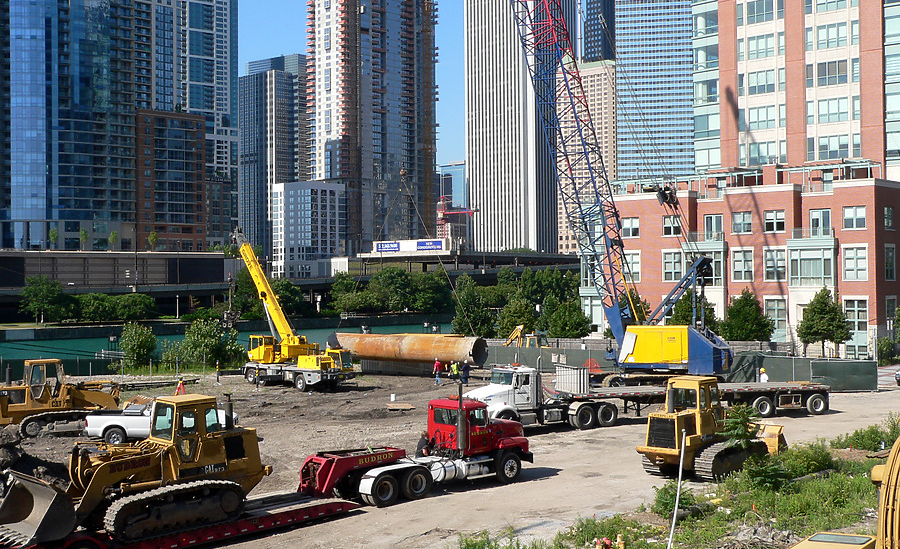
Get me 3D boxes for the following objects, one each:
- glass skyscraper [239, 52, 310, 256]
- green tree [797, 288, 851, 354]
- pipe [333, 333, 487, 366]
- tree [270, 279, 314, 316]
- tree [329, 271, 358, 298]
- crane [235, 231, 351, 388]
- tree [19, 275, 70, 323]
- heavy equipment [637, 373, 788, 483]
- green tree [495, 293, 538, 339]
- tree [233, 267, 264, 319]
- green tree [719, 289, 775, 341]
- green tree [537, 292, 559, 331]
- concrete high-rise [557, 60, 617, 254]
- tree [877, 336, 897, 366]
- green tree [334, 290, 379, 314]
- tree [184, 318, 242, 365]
[{"bbox_3d":[-78.239,-47.701,510.000,26.000,99.000,27.000,-1,-1,42],"label":"glass skyscraper"},{"bbox_3d":[28.480,3.726,87.000,4.200,5.500,4.100,-1,0,18],"label":"green tree"},{"bbox_3d":[-3.301,5.391,83.000,14.200,1.950,1.950,-1,-1,40],"label":"pipe"},{"bbox_3d":[-34.143,4.986,248.000,9.540,8.670,9.060,0,0,0],"label":"tree"},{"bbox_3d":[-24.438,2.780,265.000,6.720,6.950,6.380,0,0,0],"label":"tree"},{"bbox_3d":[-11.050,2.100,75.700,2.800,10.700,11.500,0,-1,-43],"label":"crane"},{"bbox_3d":[-73.373,4.614,207.000,9.410,8.870,8.940,0,0,0],"label":"tree"},{"bbox_3d":[9.560,5.460,42.250,2.750,3.500,7.100,-1,-1,42],"label":"heavy equipment"},{"bbox_3d":[6.726,4.385,114.000,4.190,4.980,3.980,0,0,0],"label":"green tree"},{"bbox_3d":[-39.259,3.720,224.000,6.600,10.000,6.400,0,0,-10],"label":"tree"},{"bbox_3d":[25.918,4.065,100.000,4.900,5.510,4.650,0,0,0],"label":"green tree"},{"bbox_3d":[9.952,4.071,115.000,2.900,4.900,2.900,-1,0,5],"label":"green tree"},{"bbox_3d":[90.846,-65.774,745.000,39.000,147.000,37.000,-1,-1,38],"label":"concrete high-rise"},{"bbox_3d":[36.331,6.332,95.000,1.660,2.530,1.580,0,0,0],"label":"tree"},{"bbox_3d":[-19.288,5.673,236.000,8.600,5.000,7.200,0,0,-5],"label":"green tree"},{"bbox_3d":[-20.014,5.748,96.000,5.030,4.280,4.780,0,0,0],"label":"tree"}]

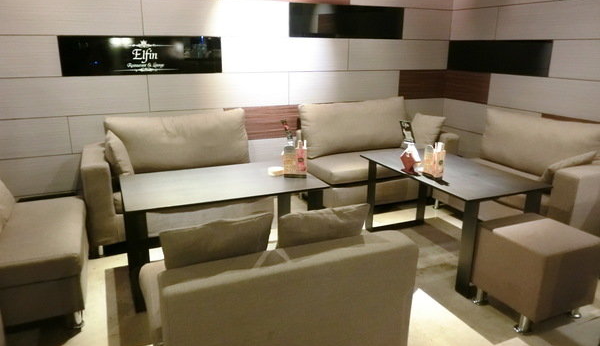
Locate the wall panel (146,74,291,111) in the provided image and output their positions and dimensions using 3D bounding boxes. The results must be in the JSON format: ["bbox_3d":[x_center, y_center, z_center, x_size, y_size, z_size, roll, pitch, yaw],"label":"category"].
[{"bbox_3d":[-0.692,-0.735,3.897,1.268,0.307,0.030,-7,18,-22],"label":"wall panel"}]

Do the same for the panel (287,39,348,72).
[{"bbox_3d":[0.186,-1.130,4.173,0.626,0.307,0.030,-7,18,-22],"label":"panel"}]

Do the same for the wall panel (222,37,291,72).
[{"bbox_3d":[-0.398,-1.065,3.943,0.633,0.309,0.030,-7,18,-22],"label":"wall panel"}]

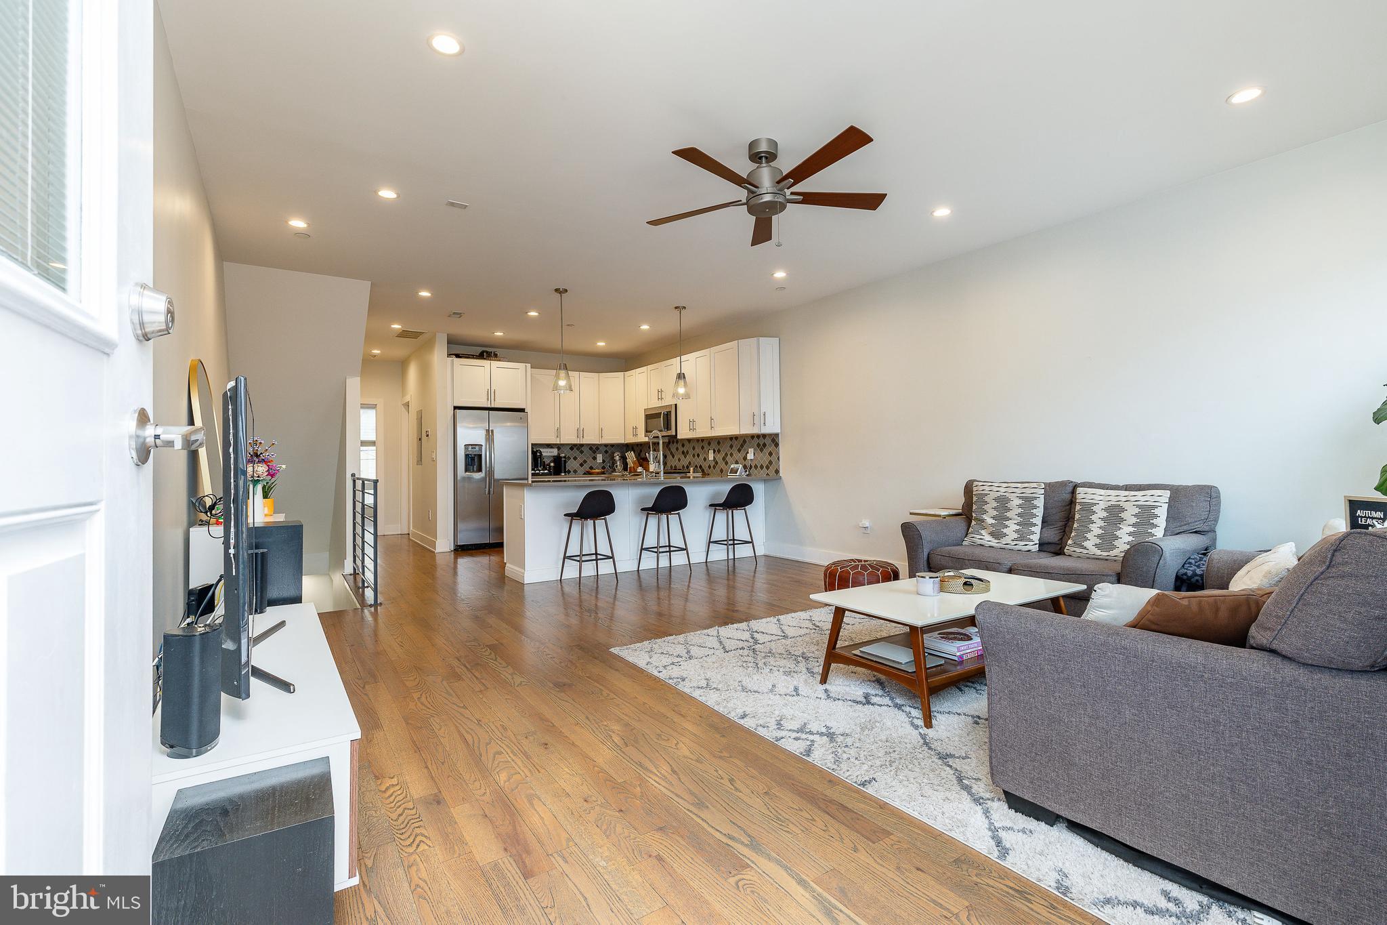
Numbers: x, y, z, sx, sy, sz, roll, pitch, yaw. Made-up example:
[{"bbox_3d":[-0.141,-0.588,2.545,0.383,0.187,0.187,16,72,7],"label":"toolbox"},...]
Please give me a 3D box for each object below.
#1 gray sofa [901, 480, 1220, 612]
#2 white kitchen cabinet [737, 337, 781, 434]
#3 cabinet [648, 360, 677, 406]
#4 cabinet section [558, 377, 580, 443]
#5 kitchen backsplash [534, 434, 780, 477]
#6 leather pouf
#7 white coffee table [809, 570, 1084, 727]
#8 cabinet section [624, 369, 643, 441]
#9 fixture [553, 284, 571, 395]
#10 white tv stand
[{"bbox_3d":[2.276,0.577,3.959,0.900,0.880,1.560,0,-1,-34],"label":"gray sofa"},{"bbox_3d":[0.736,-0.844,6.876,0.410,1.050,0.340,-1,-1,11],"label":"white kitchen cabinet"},{"bbox_3d":[-0.275,-1.052,8.355,0.335,0.604,0.780,0,-1,-35],"label":"cabinet"},{"bbox_3d":[-1.876,-0.793,9.043,0.303,1.049,0.330,0,0,-34],"label":"cabinet section"},{"bbox_3d":[-0.706,-0.051,7.890,1.590,0.480,3.630,0,-1,-34],"label":"kitchen backsplash"},{"bbox_3d":[1.238,0.865,4.532,0.550,0.340,0.550,0,-1,-34],"label":"leather pouf"},{"bbox_3d":[1.199,0.807,2.871,1.220,0.405,0.610,0,-1,-32],"label":"white coffee table"},{"bbox_3d":[-0.681,-0.807,8.897,0.330,1.049,0.660,0,0,-34],"label":"cabinet section"},{"bbox_3d":[-1.260,-1.166,5.905,0.190,0.992,0.190,0,-1,-35],"label":"fixture"},{"bbox_3d":[-1.363,0.827,1.926,0.388,0.443,1.593,0,-1,-35],"label":"white tv stand"}]

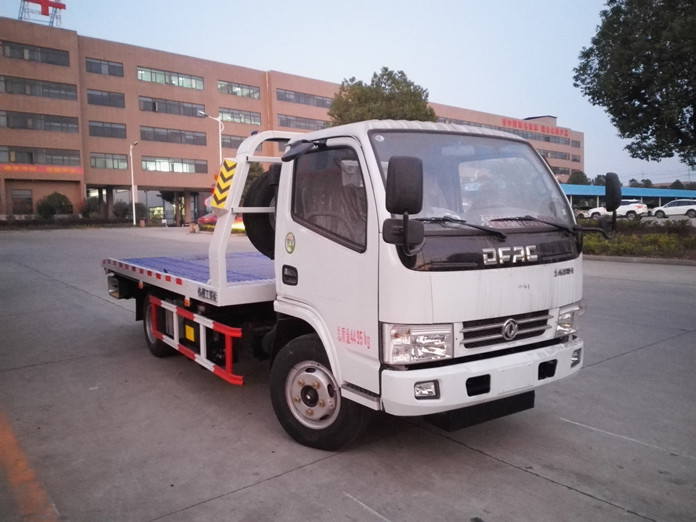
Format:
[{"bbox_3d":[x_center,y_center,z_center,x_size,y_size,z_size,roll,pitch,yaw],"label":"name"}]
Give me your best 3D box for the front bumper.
[{"bbox_3d":[0.934,0.655,3.475,1.710,0.270,0.210,-4,5,-33],"label":"front bumper"}]

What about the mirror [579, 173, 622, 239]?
[{"bbox_3d":[1.682,-0.358,3.795,0.180,0.460,0.200,-4,6,-38],"label":"mirror"}]

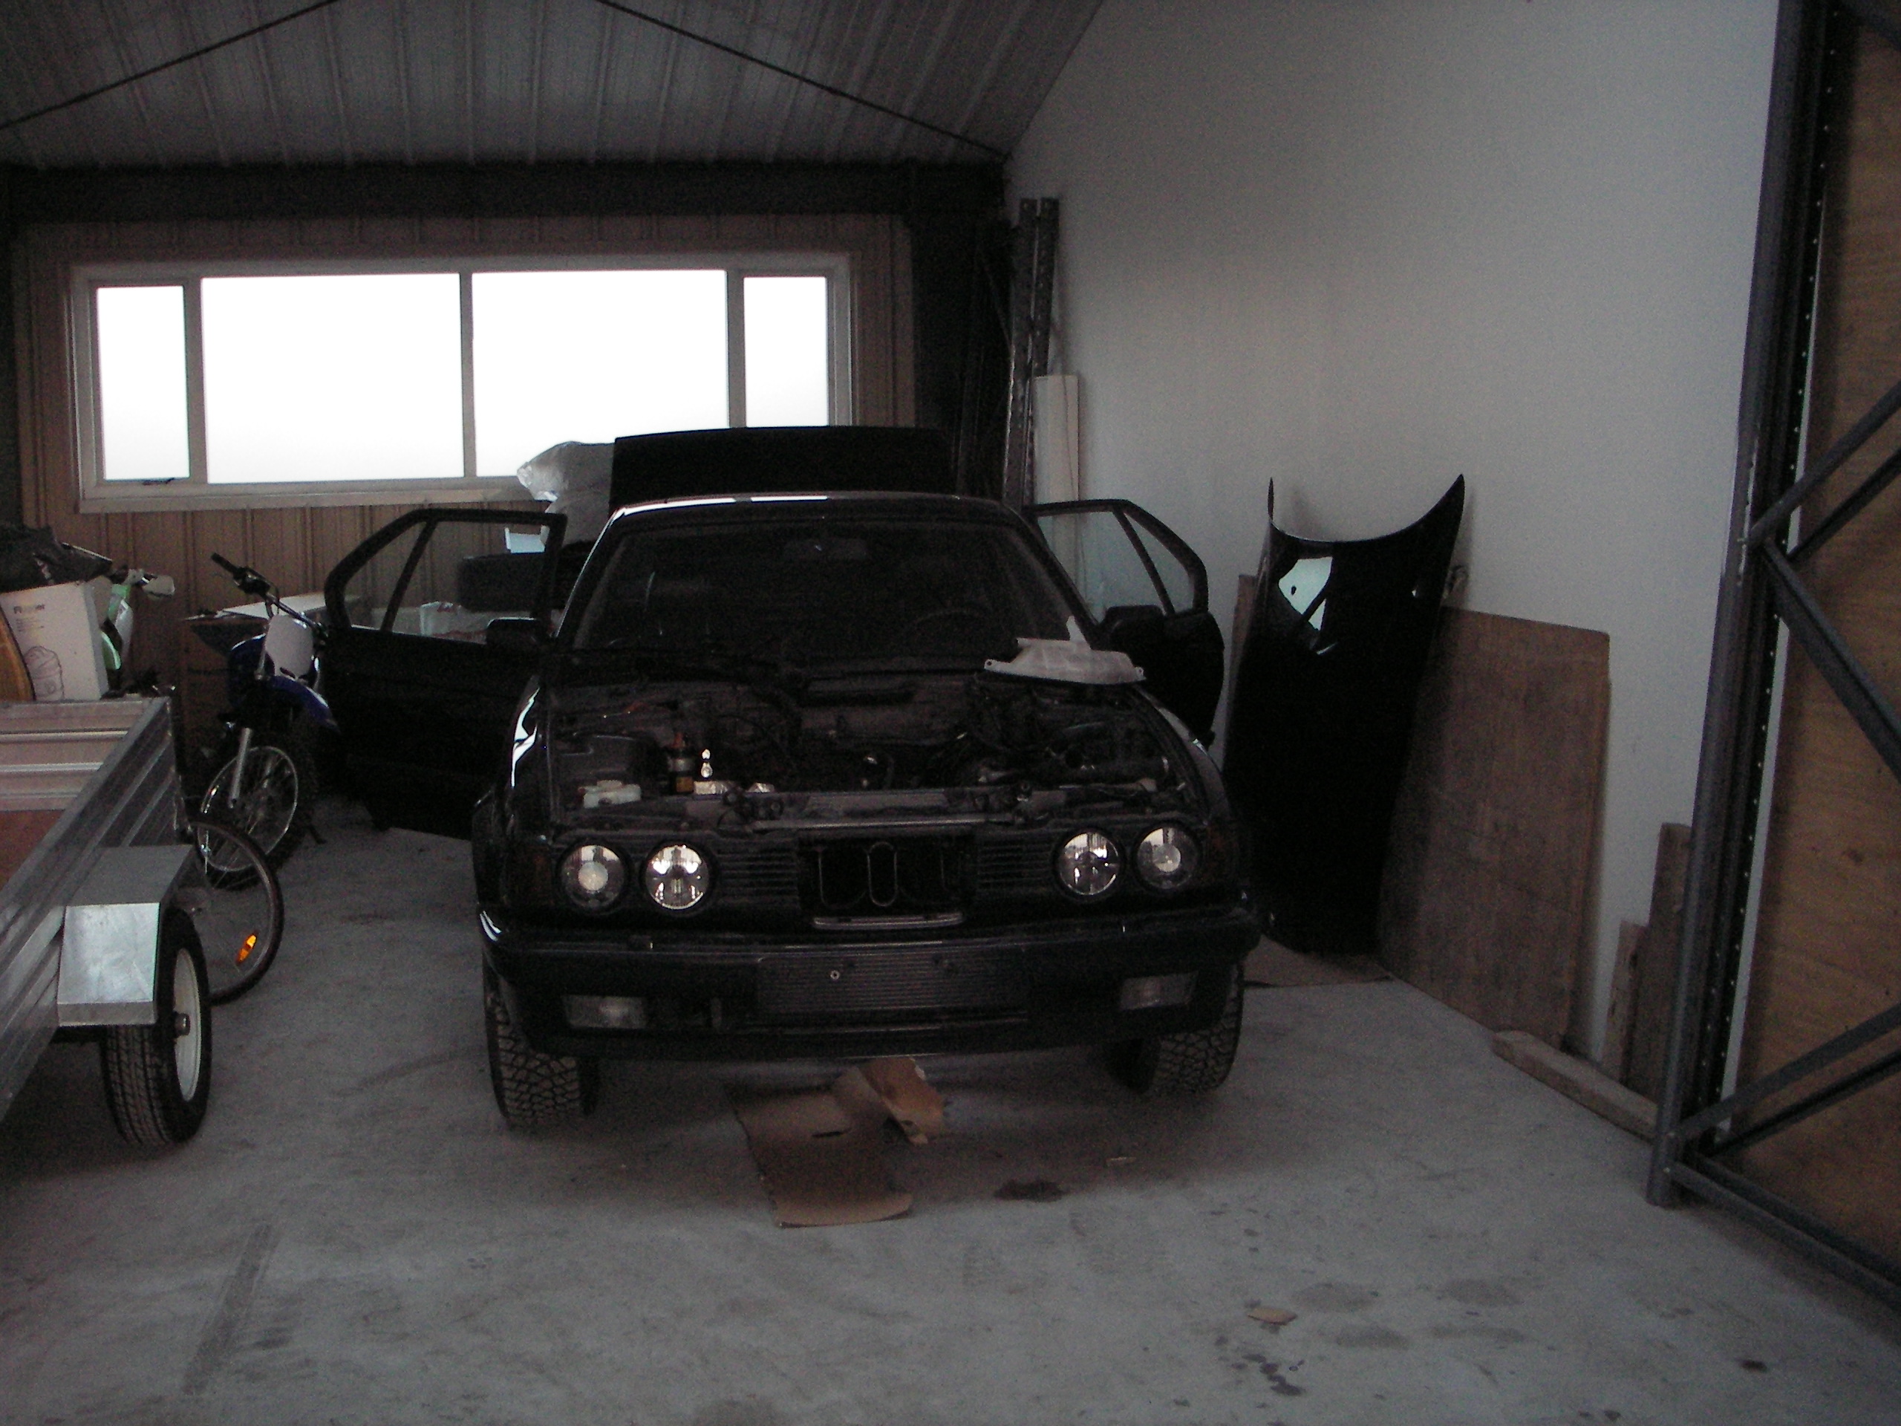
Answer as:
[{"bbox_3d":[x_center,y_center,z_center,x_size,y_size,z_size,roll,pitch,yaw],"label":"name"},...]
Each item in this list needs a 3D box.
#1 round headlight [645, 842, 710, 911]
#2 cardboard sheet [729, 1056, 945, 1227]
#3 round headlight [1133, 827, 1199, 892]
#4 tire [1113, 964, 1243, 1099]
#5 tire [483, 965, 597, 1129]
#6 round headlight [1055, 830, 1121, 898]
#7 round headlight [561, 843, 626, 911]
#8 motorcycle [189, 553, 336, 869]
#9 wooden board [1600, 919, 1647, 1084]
[{"bbox_3d":[-0.545,0.324,4.184,0.136,0.136,0.090,-2,7,-7],"label":"round headlight"},{"bbox_3d":[-0.252,0.917,4.740,0.420,0.090,1.120,-2,7,-12],"label":"cardboard sheet"},{"bbox_3d":[0.445,0.294,4.334,0.136,0.136,0.090,-2,7,-7],"label":"round headlight"},{"bbox_3d":[0.532,0.597,5.041,0.226,0.640,0.640,-2,7,-7],"label":"tire"},{"bbox_3d":[-0.942,0.636,4.859,0.226,0.640,0.640,-2,7,-7],"label":"tire"},{"bbox_3d":[0.289,0.316,4.367,0.145,0.145,0.080,-2,7,-7],"label":"round headlight"},{"bbox_3d":[-0.723,0.331,4.233,0.145,0.145,0.080,-2,7,-7],"label":"round headlight"},{"bbox_3d":[-2.814,-0.009,8.371,0.800,1.200,2.000,-4,8,-22],"label":"motorcycle"},{"bbox_3d":[1.618,0.717,5.012,0.040,0.432,0.080,4,6,-13],"label":"wooden board"}]

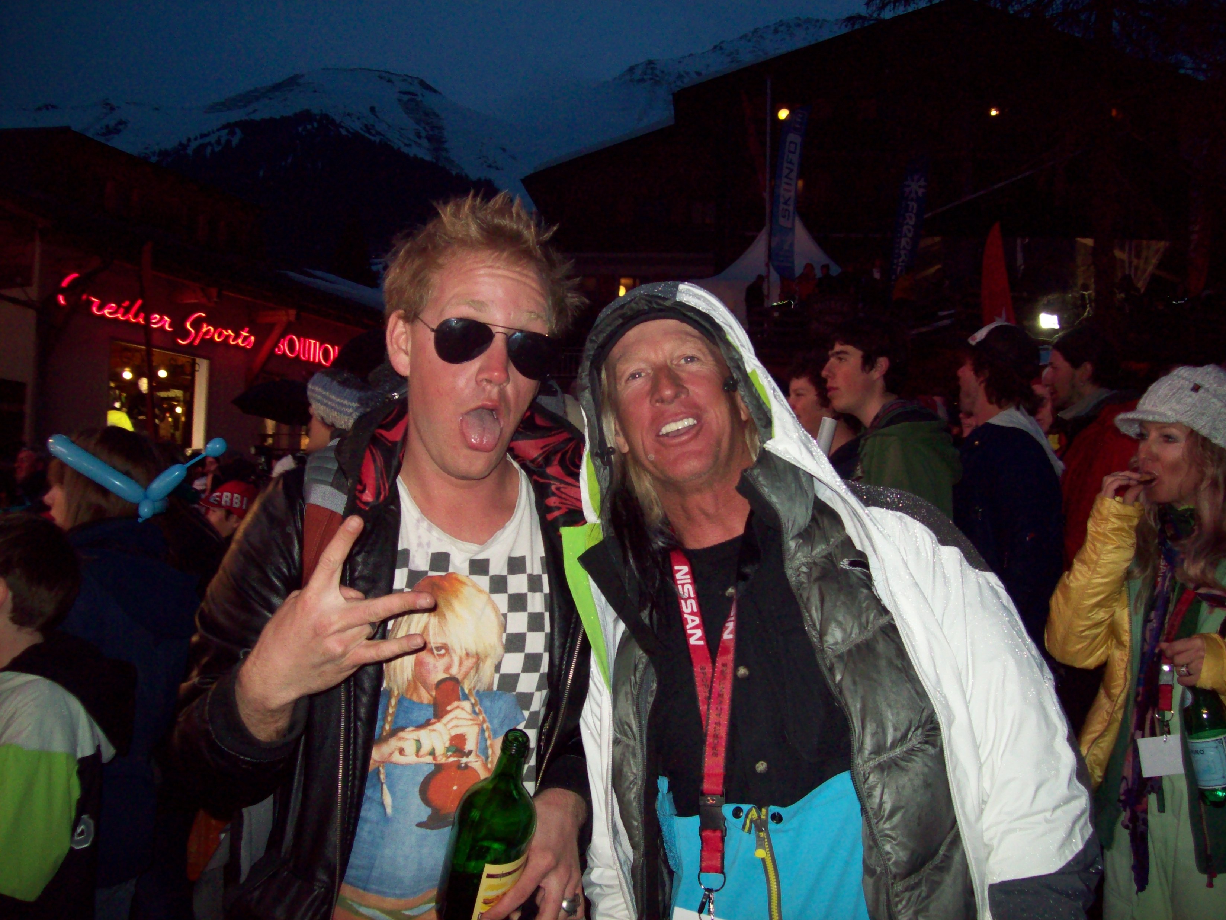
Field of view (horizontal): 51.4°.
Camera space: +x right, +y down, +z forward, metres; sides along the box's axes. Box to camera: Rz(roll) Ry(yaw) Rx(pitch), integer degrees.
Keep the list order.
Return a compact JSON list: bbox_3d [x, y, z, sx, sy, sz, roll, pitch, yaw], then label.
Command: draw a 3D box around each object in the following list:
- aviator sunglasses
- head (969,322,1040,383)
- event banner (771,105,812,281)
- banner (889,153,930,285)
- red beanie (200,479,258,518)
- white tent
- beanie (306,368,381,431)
[{"bbox_3d":[-0.131,-0.118,1.295,0.142,0.052,0.125,6,10,-21],"label":"aviator sunglasses"},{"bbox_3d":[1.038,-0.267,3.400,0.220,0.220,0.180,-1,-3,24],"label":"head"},{"bbox_3d":[4.041,-6.024,29.000,0.620,4.000,0.100,6,-3,6],"label":"event banner"},{"bbox_3d":[6.699,-5.218,29.000,0.620,3.500,0.100,9,-3,8],"label":"banner"},{"bbox_3d":[-1.437,0.150,4.800,0.220,0.155,0.200,-2,-3,-18],"label":"red beanie"},{"bbox_3d":[4.053,-4.400,33.000,4.100,3.800,4.000,0,-3,14],"label":"white tent"},{"bbox_3d":[-0.590,-0.132,2.850,0.220,0.170,0.200,4,-3,25],"label":"beanie"}]

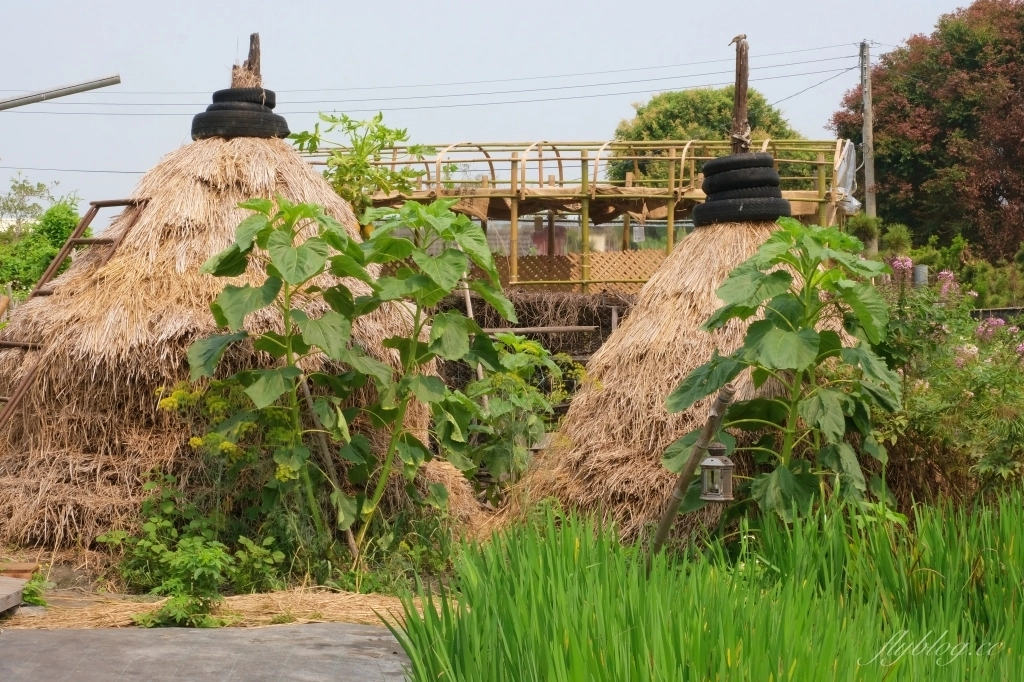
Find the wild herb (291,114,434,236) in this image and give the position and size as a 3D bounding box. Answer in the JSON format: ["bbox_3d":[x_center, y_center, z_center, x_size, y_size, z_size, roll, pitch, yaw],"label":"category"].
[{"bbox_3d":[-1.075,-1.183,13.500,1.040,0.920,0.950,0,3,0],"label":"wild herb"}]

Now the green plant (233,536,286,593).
[{"bbox_3d":[-1.157,1.024,8.600,0.250,0.260,0.240,0,3,0],"label":"green plant"}]

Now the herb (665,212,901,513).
[{"bbox_3d":[1.360,0.183,9.400,1.170,1.580,1.000,0,3,0],"label":"herb"}]

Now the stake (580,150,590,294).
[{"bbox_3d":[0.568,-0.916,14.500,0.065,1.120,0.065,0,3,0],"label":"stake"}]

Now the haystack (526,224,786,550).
[{"bbox_3d":[1.304,0.150,11.100,2.300,1.700,2.250,0,3,0],"label":"haystack"}]

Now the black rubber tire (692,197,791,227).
[{"bbox_3d":[1.360,-0.766,11.100,0.580,0.140,0.580,-4,3,0],"label":"black rubber tire"}]

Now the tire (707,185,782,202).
[{"bbox_3d":[1.369,-0.875,11.100,0.450,0.095,0.450,-5,3,0],"label":"tire"}]

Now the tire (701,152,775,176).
[{"bbox_3d":[1.340,-1.041,11.100,0.430,0.105,0.430,-7,3,0],"label":"tire"}]

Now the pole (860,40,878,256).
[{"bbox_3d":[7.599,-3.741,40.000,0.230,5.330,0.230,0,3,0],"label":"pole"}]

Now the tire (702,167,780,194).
[{"bbox_3d":[1.357,-0.949,11.100,0.455,0.120,0.455,-6,3,0],"label":"tire"}]

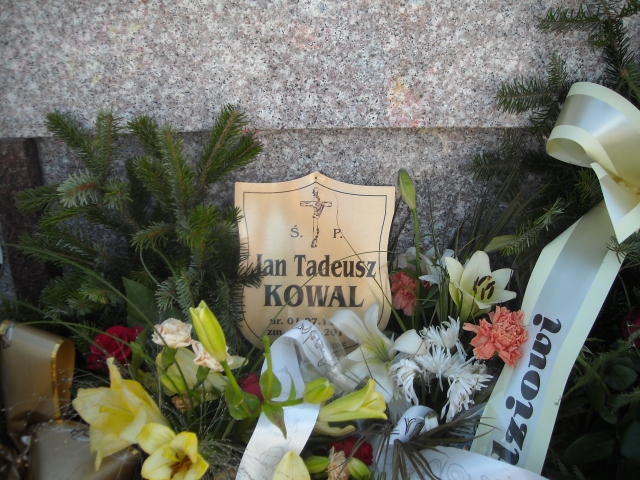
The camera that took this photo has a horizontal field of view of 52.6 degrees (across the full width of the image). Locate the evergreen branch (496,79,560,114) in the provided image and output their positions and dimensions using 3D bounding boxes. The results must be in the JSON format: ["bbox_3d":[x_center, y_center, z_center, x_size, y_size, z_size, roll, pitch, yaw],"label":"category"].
[{"bbox_3d":[0.314,-0.217,0.970,0.099,0.045,0.035,-5,12,-6],"label":"evergreen branch"}]

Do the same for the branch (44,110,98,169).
[{"bbox_3d":[-0.369,-0.148,0.960,0.042,0.102,0.040,-43,9,-10],"label":"branch"}]

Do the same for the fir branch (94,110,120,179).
[{"bbox_3d":[-0.315,-0.142,0.960,0.040,0.102,0.038,2,9,-18],"label":"fir branch"}]

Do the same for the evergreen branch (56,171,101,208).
[{"bbox_3d":[-0.338,-0.070,0.910,0.060,0.046,0.045,-12,8,-30],"label":"evergreen branch"}]

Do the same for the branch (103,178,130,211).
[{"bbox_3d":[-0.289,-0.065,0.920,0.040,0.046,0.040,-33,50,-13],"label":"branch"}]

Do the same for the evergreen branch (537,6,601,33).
[{"bbox_3d":[0.359,-0.317,0.930,0.093,0.042,0.035,2,20,-6],"label":"evergreen branch"}]

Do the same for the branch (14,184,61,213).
[{"bbox_3d":[-0.422,-0.065,0.970,0.064,0.033,0.040,-7,7,-9],"label":"branch"}]

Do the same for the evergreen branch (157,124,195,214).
[{"bbox_3d":[-0.206,-0.098,0.930,0.039,0.124,0.045,-11,14,-11],"label":"evergreen branch"}]

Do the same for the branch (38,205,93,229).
[{"bbox_3d":[-0.368,-0.034,0.940,0.075,0.023,0.040,-18,8,-24],"label":"branch"}]

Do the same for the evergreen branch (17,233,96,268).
[{"bbox_3d":[-0.385,0.018,0.950,0.113,0.031,0.045,17,-7,-15],"label":"evergreen branch"}]

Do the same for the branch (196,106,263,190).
[{"bbox_3d":[-0.134,-0.134,0.960,0.078,0.133,0.050,23,9,-10],"label":"branch"}]

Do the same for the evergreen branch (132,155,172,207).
[{"bbox_3d":[-0.241,-0.086,0.930,0.044,0.080,0.042,-34,21,-9],"label":"evergreen branch"}]

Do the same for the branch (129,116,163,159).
[{"bbox_3d":[-0.259,-0.155,0.970,0.036,0.058,0.040,-25,20,-10],"label":"branch"}]

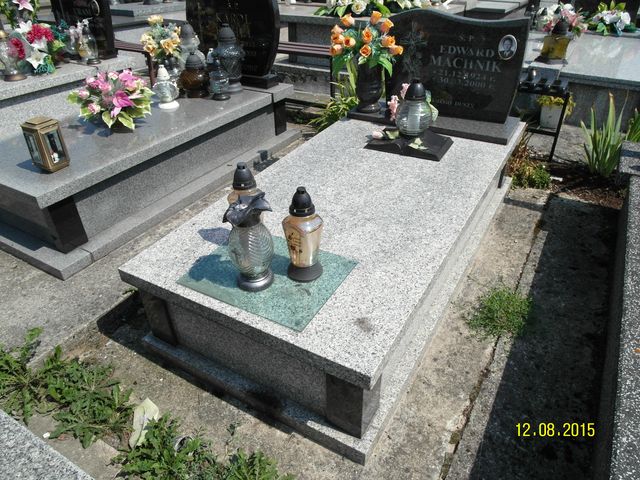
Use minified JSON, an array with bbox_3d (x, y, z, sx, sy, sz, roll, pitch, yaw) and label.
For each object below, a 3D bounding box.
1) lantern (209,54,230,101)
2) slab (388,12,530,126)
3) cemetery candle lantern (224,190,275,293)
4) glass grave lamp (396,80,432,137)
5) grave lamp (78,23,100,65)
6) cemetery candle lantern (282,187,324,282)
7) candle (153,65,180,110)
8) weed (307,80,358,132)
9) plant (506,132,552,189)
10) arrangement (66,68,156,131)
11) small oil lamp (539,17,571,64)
[{"bbox_3d":[-0.755,-1.208,3.312,0.153,0.298,0.153,17,39,26],"label":"lantern"},{"bbox_3d":[0.740,-0.992,2.510,0.733,0.559,0.084,17,38,27],"label":"slab"},{"bbox_3d":[-0.215,0.010,1.397,0.142,0.314,0.142,-2,34,1],"label":"cemetery candle lantern"},{"bbox_3d":[0.513,-0.710,2.395,0.196,0.283,0.196,17,39,26],"label":"glass grave lamp"},{"bbox_3d":[-1.893,-1.602,3.582,0.139,0.287,0.139,16,37,27],"label":"grave lamp"},{"bbox_3d":[-0.052,-0.022,1.431,0.132,0.319,0.132,-2,34,1],"label":"cemetery candle lantern"},{"bbox_3d":[-1.085,-1.068,3.068,0.163,0.282,0.163,16,37,27],"label":"candle"},{"bbox_3d":[0.157,-1.056,3.563,0.400,0.460,0.400,17,39,26],"label":"weed"},{"bbox_3d":[1.302,-0.504,2.757,0.257,0.287,0.277,16,37,27],"label":"plant"},{"bbox_3d":[-1.263,-0.860,2.739,0.485,0.327,0.455,16,37,27],"label":"arrangement"},{"bbox_3d":[1.908,-1.612,3.573,0.188,0.327,0.188,16,37,27],"label":"small oil lamp"}]

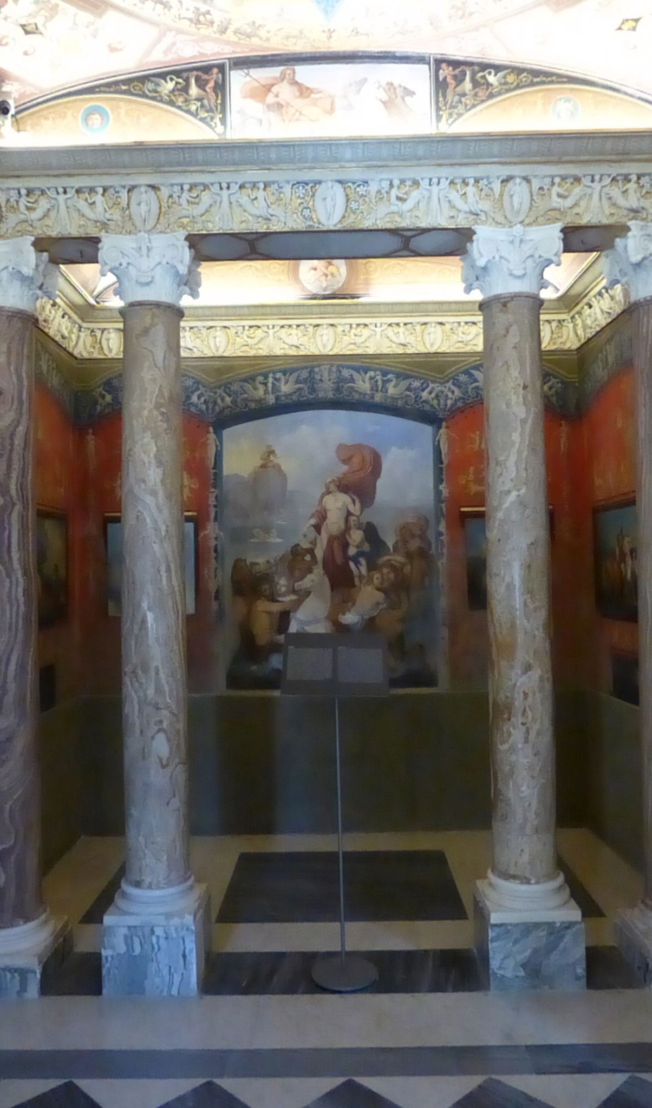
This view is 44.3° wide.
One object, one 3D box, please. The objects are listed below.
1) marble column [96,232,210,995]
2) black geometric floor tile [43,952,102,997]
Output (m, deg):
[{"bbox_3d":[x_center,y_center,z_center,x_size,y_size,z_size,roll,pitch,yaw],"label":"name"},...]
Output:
[{"bbox_3d":[-0.692,0.217,3.271,0.371,2.953,0.346,-1,-1,0],"label":"marble column"},{"bbox_3d":[-0.971,1.698,3.235,0.231,0.012,0.346,-1,-1,0],"label":"black geometric floor tile"}]

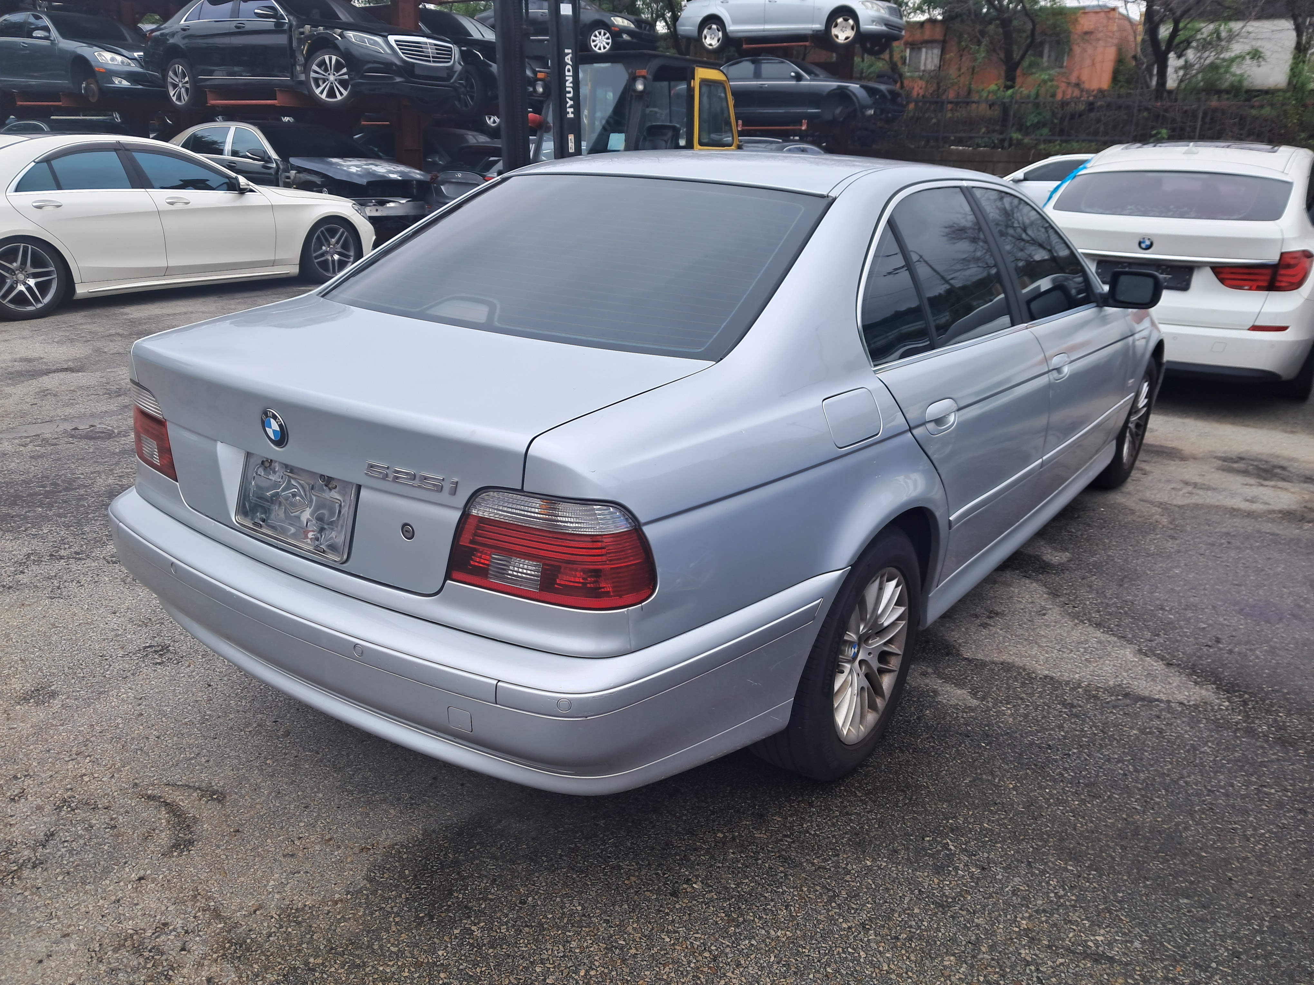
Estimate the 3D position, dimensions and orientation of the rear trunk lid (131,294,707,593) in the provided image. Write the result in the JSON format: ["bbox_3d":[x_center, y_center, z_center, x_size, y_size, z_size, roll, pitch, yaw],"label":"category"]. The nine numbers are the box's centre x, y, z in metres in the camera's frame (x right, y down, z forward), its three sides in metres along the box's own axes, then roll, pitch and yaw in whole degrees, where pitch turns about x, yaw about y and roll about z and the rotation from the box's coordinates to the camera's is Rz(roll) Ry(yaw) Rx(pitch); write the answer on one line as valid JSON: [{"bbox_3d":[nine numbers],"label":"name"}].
[{"bbox_3d":[-0.570,-0.140,2.201,1.250,0.400,0.610,14,23,33],"label":"rear trunk lid"}]

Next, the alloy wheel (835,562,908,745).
[{"bbox_3d":[0.453,0.373,2.495,0.180,0.440,0.440,14,23,33],"label":"alloy wheel"}]

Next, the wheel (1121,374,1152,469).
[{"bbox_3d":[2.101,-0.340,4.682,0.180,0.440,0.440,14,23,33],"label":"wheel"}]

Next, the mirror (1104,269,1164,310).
[{"bbox_3d":[1.616,-0.694,3.482,0.200,0.130,0.140,14,23,33],"label":"mirror"}]

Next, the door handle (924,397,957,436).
[{"bbox_3d":[0.671,-0.179,2.423,0.048,0.092,0.200,14,23,33],"label":"door handle"}]

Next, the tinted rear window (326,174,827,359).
[{"bbox_3d":[-0.223,-0.613,2.535,1.250,0.090,0.720,14,49,33],"label":"tinted rear window"}]

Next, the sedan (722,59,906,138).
[{"bbox_3d":[2.770,-8.504,21.889,5.170,1.450,1.910,14,23,33],"label":"sedan"}]

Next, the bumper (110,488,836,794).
[{"bbox_3d":[-0.560,0.207,2.346,1.770,0.335,0.840,14,23,33],"label":"bumper"}]

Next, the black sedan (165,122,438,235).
[{"bbox_3d":[-5.510,-4.556,14.833,5.340,1.480,1.900,14,22,32],"label":"black sedan"}]

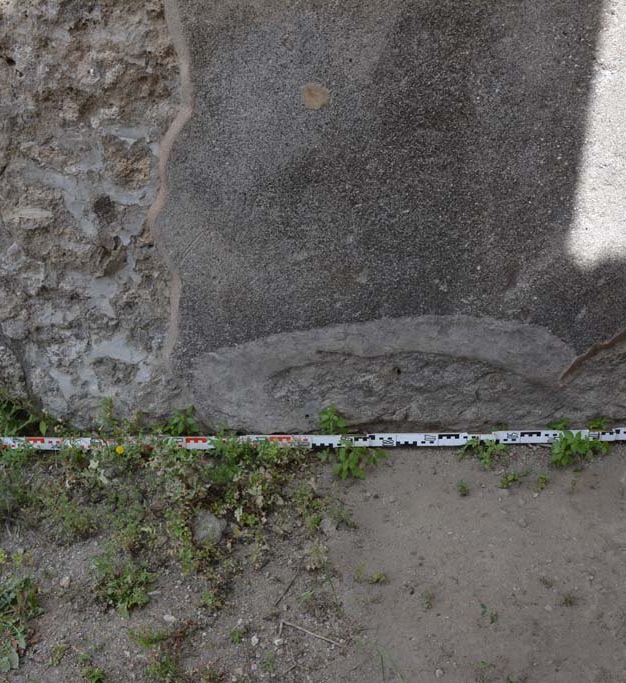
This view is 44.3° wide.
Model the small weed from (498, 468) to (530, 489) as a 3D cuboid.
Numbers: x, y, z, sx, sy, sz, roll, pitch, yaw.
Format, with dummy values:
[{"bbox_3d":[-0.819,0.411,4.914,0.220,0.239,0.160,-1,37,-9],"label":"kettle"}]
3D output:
[{"bbox_3d":[0.447,0.305,1.712,0.068,0.026,0.035,-1,38,0],"label":"small weed"}]

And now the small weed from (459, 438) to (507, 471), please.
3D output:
[{"bbox_3d":[0.392,0.258,1.767,0.110,0.050,0.073,-1,35,0],"label":"small weed"}]

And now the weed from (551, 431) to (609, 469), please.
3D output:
[{"bbox_3d":[0.614,0.246,1.762,0.132,0.070,0.071,-1,35,0],"label":"weed"}]

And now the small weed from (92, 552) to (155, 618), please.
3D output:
[{"bbox_3d":[-0.363,0.464,1.472,0.120,0.070,0.131,-1,35,0],"label":"small weed"}]

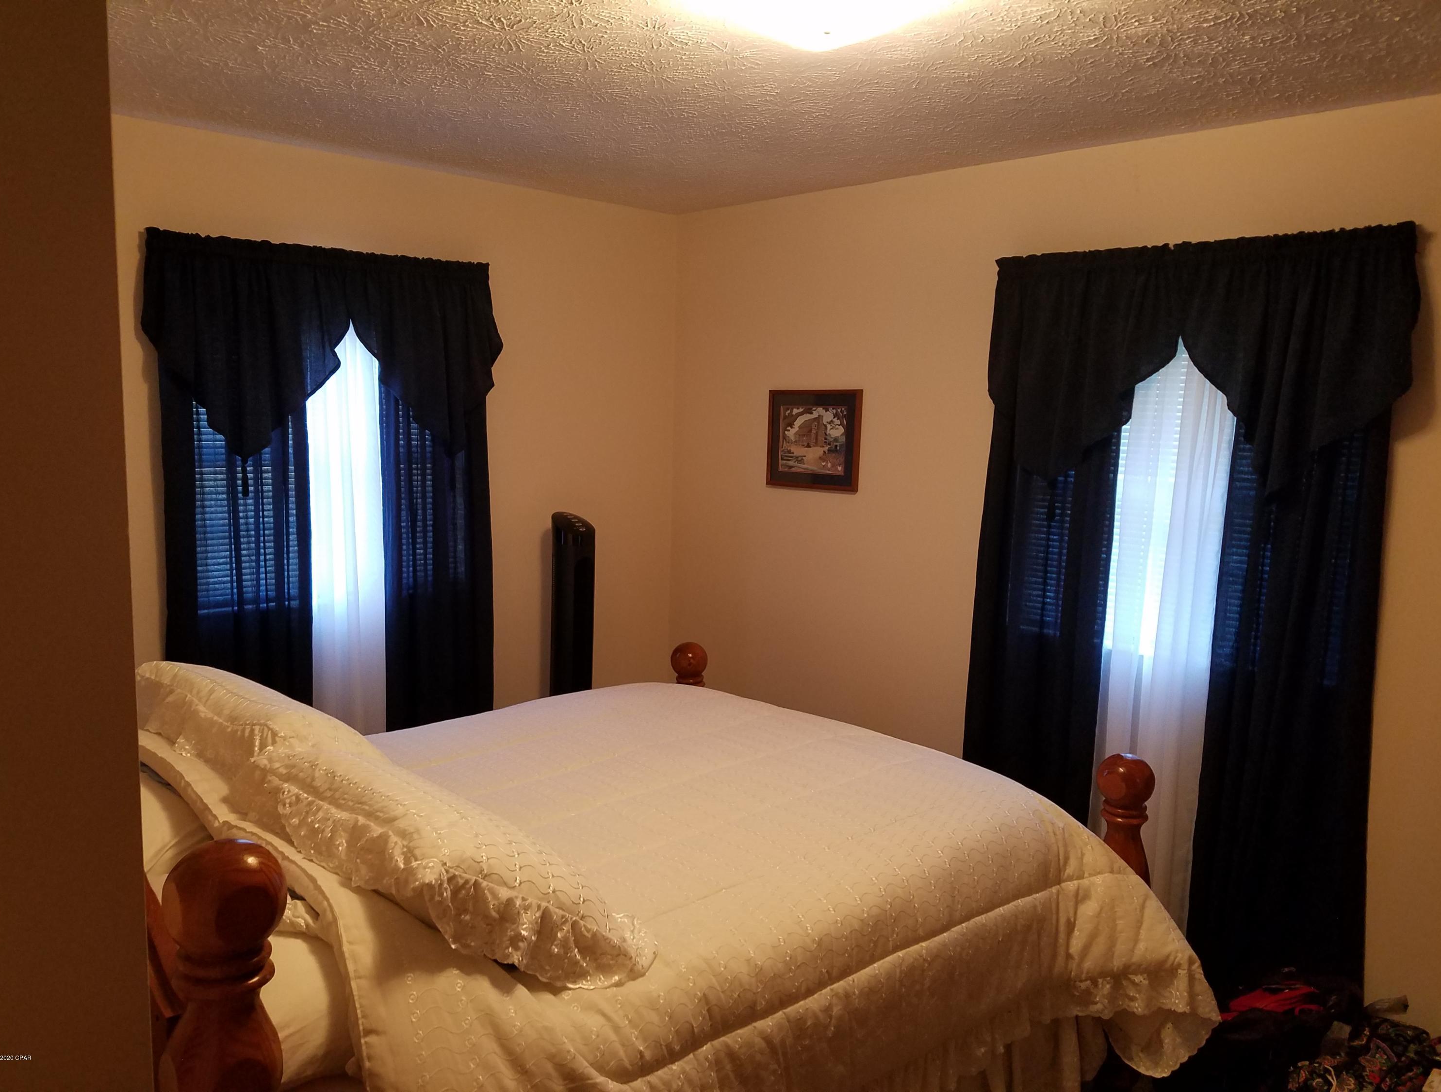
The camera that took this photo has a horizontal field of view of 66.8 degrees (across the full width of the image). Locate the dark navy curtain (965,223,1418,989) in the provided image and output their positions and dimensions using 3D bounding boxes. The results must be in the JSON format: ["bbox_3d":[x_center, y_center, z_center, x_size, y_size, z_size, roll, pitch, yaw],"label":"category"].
[{"bbox_3d":[1.258,0.180,3.225,0.150,2.080,1.160,-5,10,-42],"label":"dark navy curtain"}]

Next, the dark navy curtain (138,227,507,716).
[{"bbox_3d":[-1.348,0.005,3.890,1.190,2.080,0.150,-5,10,-42],"label":"dark navy curtain"}]

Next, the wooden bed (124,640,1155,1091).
[{"bbox_3d":[-0.341,0.718,2.529,2.140,1.130,1.720,-5,10,-42],"label":"wooden bed"}]

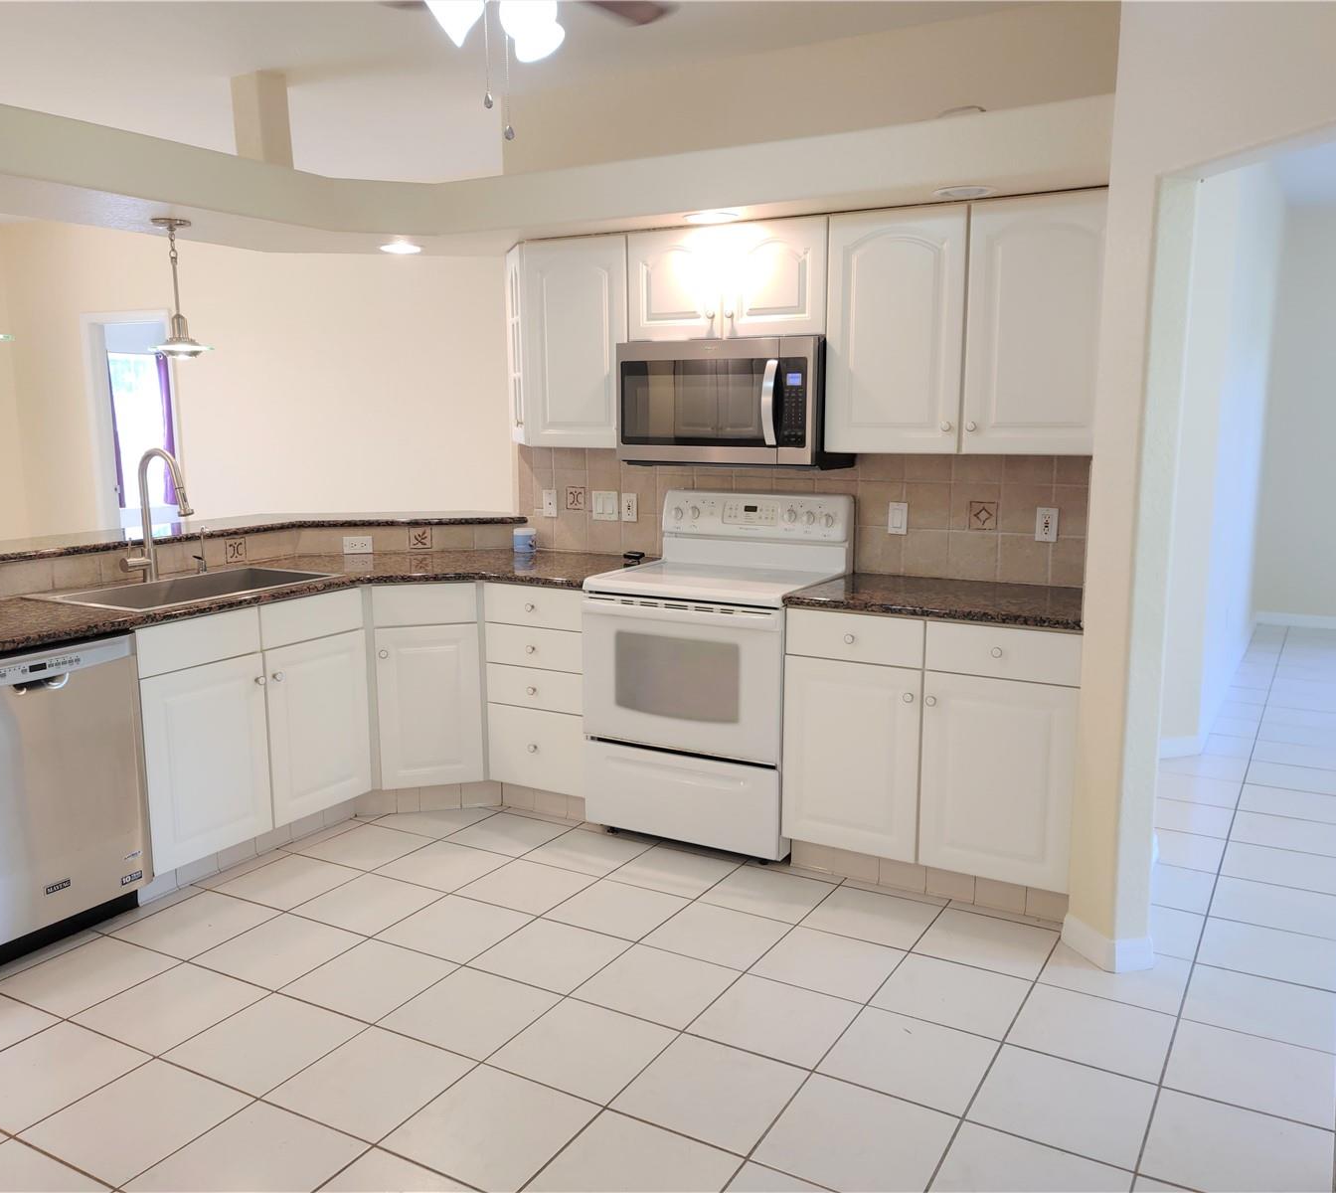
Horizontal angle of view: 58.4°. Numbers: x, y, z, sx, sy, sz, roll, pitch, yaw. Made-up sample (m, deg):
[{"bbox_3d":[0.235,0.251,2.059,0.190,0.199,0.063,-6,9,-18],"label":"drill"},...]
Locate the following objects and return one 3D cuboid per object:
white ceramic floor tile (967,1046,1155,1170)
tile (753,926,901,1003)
[{"bbox_3d":[0.866,1.111,2.612,0.338,0.010,0.338,5,11,30],"label":"white ceramic floor tile"},{"bbox_3d":[0.446,1.016,3.313,0.340,0.012,0.340,5,11,29],"label":"tile"}]

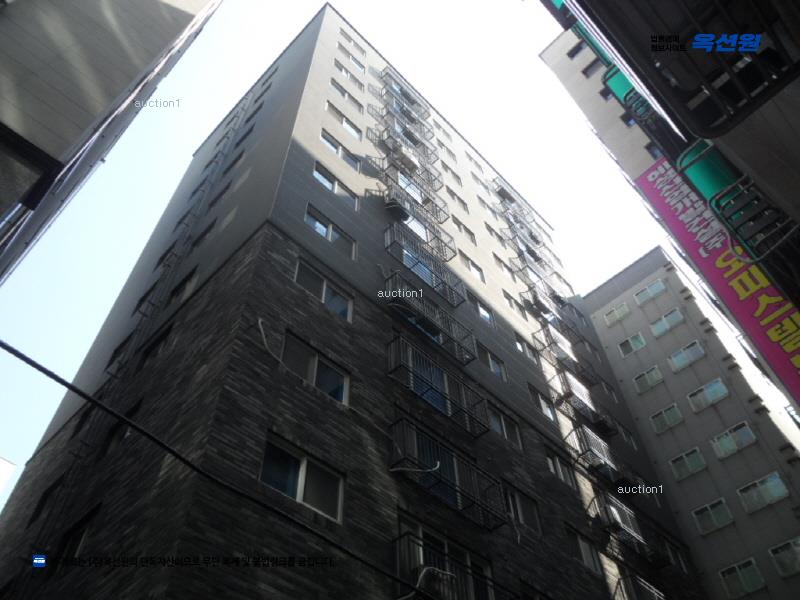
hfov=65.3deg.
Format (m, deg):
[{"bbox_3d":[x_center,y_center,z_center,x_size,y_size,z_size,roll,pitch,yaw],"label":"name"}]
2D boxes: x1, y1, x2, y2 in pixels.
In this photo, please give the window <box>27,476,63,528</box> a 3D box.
[{"bbox_3d":[-8.894,5.120,15.852,1.224,1.070,0.180,-39,-61,24],"label":"window"}]

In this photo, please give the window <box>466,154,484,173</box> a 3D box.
[{"bbox_3d":[4.516,-8.160,37.882,0.150,1.036,1.484,-39,-61,24],"label":"window"}]

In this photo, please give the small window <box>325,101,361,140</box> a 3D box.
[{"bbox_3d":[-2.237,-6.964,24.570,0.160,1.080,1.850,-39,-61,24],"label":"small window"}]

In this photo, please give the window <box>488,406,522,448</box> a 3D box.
[{"bbox_3d":[3.123,3.804,18.810,0.180,1.006,1.510,-39,-61,24],"label":"window"}]

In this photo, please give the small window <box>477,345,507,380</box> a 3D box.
[{"bbox_3d":[3.055,2.112,20.838,0.150,1.036,1.484,-39,-61,24],"label":"small window"}]

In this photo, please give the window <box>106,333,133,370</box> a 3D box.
[{"bbox_3d":[-8.922,1.675,19.979,1.259,0.983,0.160,-39,-61,24],"label":"window"}]

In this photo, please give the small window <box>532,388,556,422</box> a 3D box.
[{"bbox_3d":[5.058,3.697,22.341,0.180,1.006,1.493,-39,-61,24],"label":"small window"}]

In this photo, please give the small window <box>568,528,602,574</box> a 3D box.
[{"bbox_3d":[5.222,7.103,17.848,0.180,1.006,1.493,-39,-61,24],"label":"small window"}]

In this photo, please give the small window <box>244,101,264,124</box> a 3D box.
[{"bbox_3d":[-6.844,-8.768,29.699,1.316,1.036,0.150,-39,-61,24],"label":"small window"}]

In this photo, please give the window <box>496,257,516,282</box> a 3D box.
[{"bbox_3d":[4.758,-1.386,28.607,1.522,0.966,0.160,38,-63,-26],"label":"window"}]

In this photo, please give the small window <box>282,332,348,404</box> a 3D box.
[{"bbox_3d":[-1.830,1.524,13.356,0.180,1.013,1.836,-39,-61,24],"label":"small window"}]

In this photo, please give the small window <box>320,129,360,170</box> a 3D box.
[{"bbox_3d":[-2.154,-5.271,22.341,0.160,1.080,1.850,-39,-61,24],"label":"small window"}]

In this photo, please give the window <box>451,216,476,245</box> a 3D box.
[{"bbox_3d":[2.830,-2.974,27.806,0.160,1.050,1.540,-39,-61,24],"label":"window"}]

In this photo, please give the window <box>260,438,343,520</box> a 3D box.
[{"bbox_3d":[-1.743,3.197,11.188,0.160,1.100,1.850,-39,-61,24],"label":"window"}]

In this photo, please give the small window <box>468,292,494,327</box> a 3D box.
[{"bbox_3d":[2.958,0.397,23.303,0.180,1.006,1.510,-39,-61,24],"label":"small window"}]

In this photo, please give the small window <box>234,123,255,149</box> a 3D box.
[{"bbox_3d":[-6.787,-7.096,27.533,1.415,0.938,0.160,-39,-61,24],"label":"small window"}]

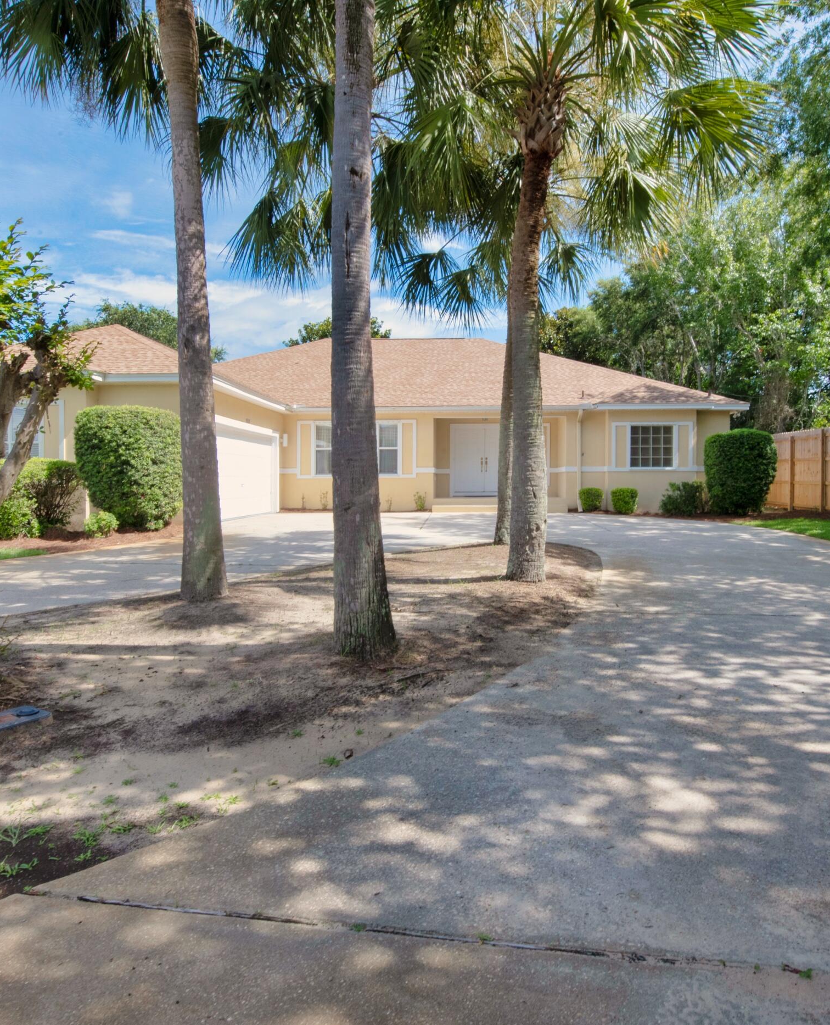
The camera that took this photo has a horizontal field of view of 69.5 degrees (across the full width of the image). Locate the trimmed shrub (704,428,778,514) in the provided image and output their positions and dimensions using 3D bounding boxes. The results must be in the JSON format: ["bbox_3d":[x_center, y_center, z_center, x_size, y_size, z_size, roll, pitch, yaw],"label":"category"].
[{"bbox_3d":[8.293,-1.039,15.200,1.600,2.160,1.450,0,3,6],"label":"trimmed shrub"}]

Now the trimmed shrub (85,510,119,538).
[{"bbox_3d":[-5.324,0.194,10.150,0.520,0.470,0.500,0,3,6],"label":"trimmed shrub"}]

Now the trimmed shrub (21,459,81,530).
[{"bbox_3d":[-6.895,-0.338,11.050,1.050,1.330,0.950,0,3,6],"label":"trimmed shrub"}]

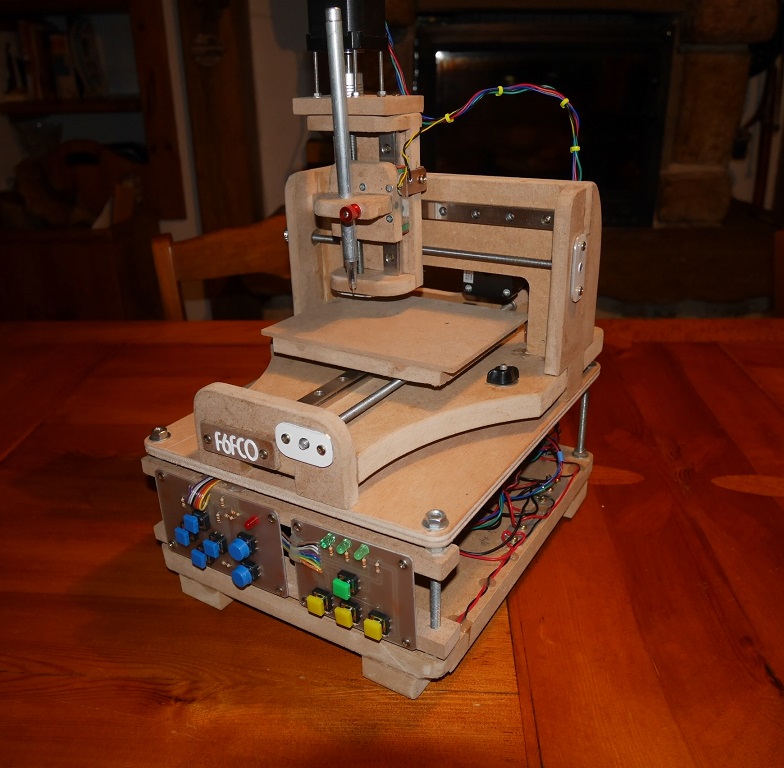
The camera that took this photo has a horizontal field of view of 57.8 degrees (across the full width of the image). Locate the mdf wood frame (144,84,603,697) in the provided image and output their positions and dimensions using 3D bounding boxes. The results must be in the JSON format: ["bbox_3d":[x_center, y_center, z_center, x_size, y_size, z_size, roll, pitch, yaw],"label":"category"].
[{"bbox_3d":[0.001,-0.030,0.524,0.235,0.337,0.298,12,26,29],"label":"mdf wood frame"}]

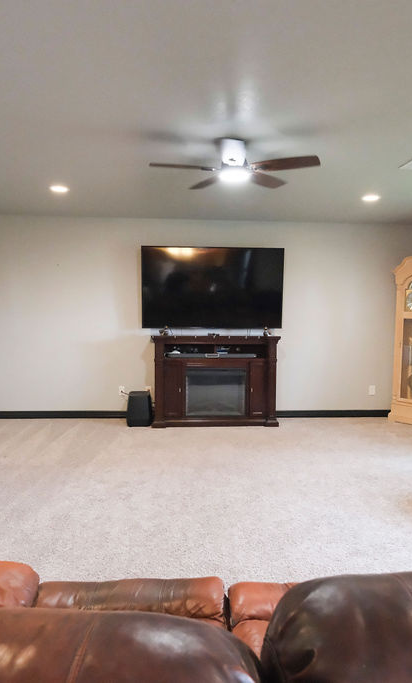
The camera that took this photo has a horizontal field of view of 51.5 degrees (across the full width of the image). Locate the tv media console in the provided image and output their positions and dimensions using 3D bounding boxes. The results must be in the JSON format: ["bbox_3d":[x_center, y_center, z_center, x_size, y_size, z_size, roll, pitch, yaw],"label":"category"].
[{"bbox_3d":[0.105,0.451,5.055,1.460,1.035,0.420,0,4,-3],"label":"tv media console"}]

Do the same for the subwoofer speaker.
[{"bbox_3d":[-0.780,0.781,5.024,0.270,0.370,0.300,0,4,-3],"label":"subwoofer speaker"}]

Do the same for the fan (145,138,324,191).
[{"bbox_3d":[0.189,-1.162,2.792,1.070,0.280,1.050,1,4,4],"label":"fan"}]

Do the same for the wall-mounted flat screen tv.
[{"bbox_3d":[0.085,-0.638,5.101,1.685,0.955,0.065,0,8,-3],"label":"wall-mounted flat screen tv"}]

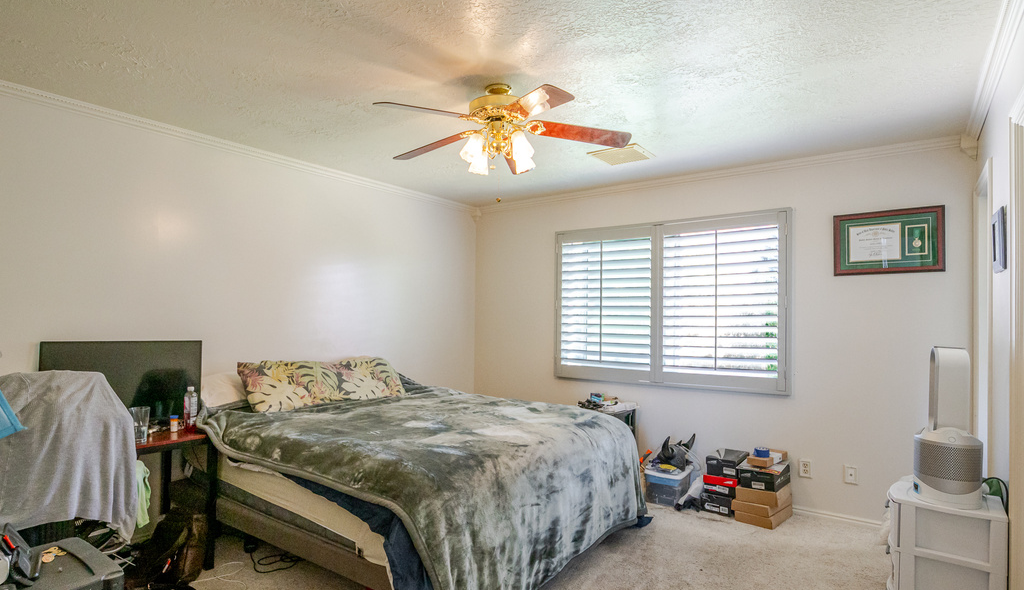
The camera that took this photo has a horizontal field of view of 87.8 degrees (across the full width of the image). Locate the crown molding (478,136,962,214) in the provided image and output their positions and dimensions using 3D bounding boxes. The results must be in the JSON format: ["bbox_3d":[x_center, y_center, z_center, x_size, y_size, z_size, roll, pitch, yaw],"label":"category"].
[{"bbox_3d":[1.191,-0.893,4.341,3.800,0.065,0.055,-1,-3,35],"label":"crown molding"}]

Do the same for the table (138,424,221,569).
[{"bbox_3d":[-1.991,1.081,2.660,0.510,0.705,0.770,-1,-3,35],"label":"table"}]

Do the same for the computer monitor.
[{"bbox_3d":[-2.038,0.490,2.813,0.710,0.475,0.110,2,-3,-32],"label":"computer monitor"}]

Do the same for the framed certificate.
[{"bbox_3d":[2.425,-0.342,3.442,0.588,0.408,0.030,-1,-3,35],"label":"framed certificate"}]

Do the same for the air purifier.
[{"bbox_3d":[1.817,0.545,2.225,0.222,0.635,0.222,-1,-3,27],"label":"air purifier"}]

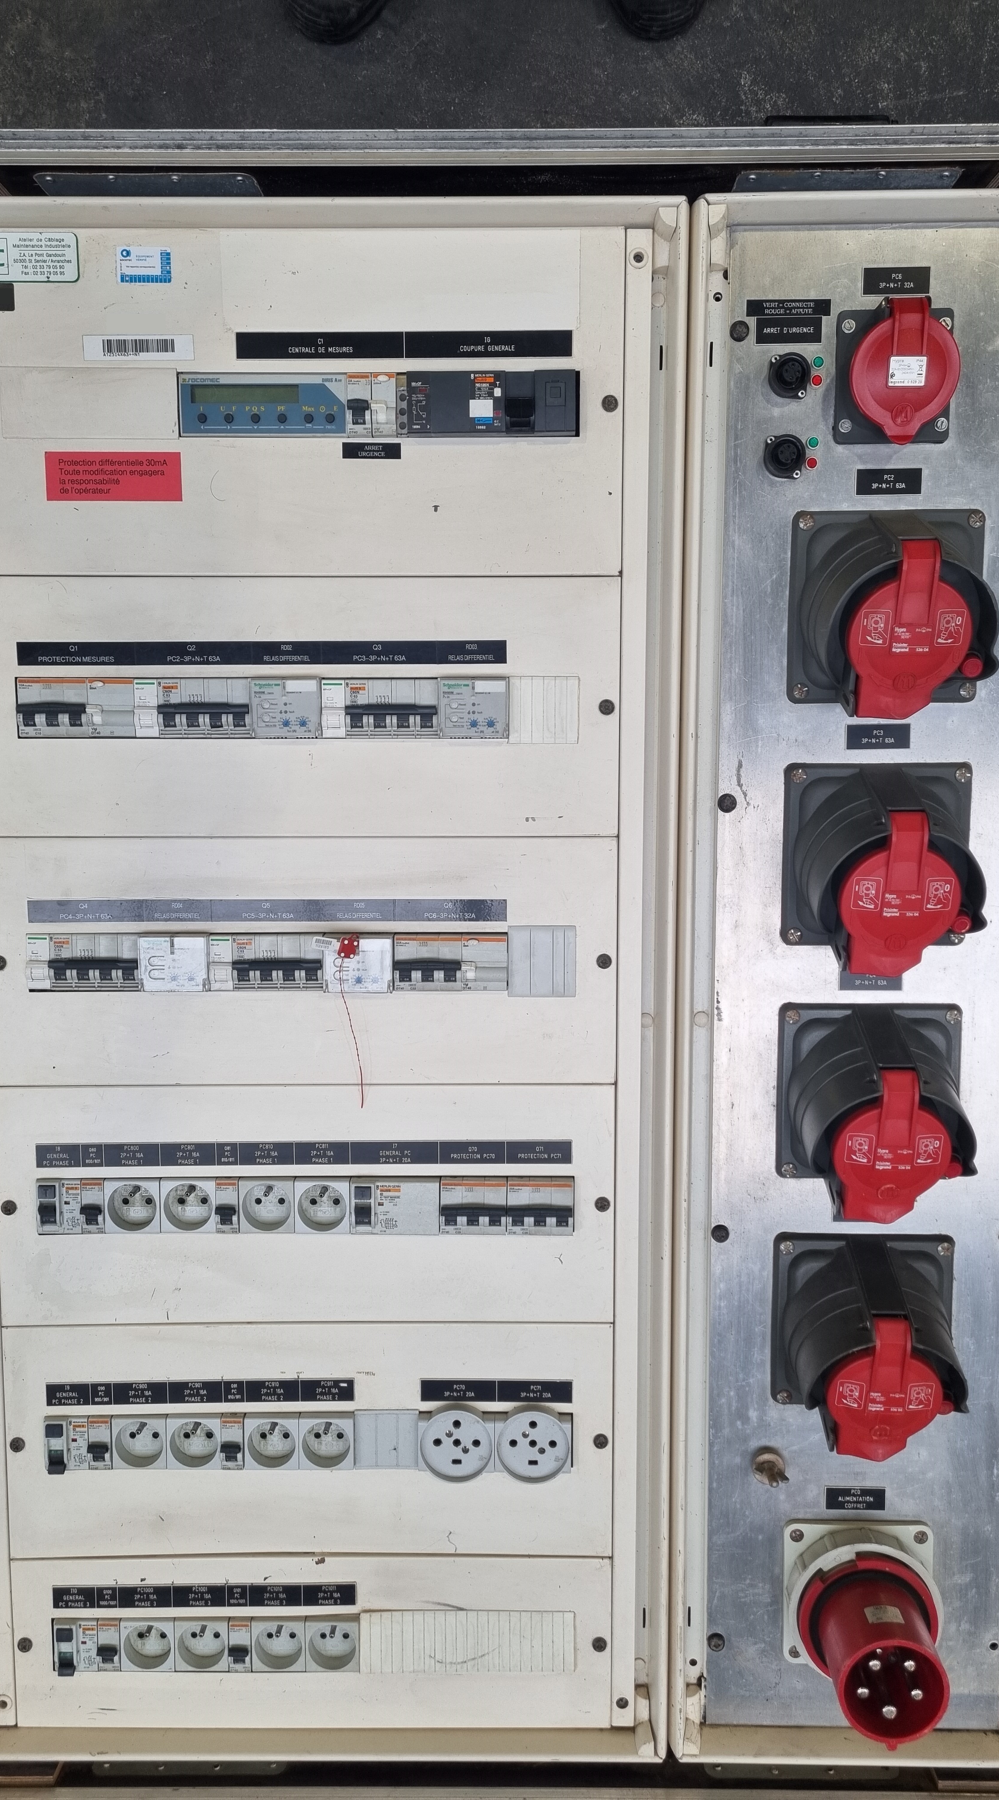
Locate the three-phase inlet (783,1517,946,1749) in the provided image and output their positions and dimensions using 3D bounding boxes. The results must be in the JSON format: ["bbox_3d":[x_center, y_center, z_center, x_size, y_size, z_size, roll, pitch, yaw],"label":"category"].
[{"bbox_3d":[0.297,0.582,1.072,0.125,0.121,0.126,0,96,0],"label":"three-phase inlet"}]

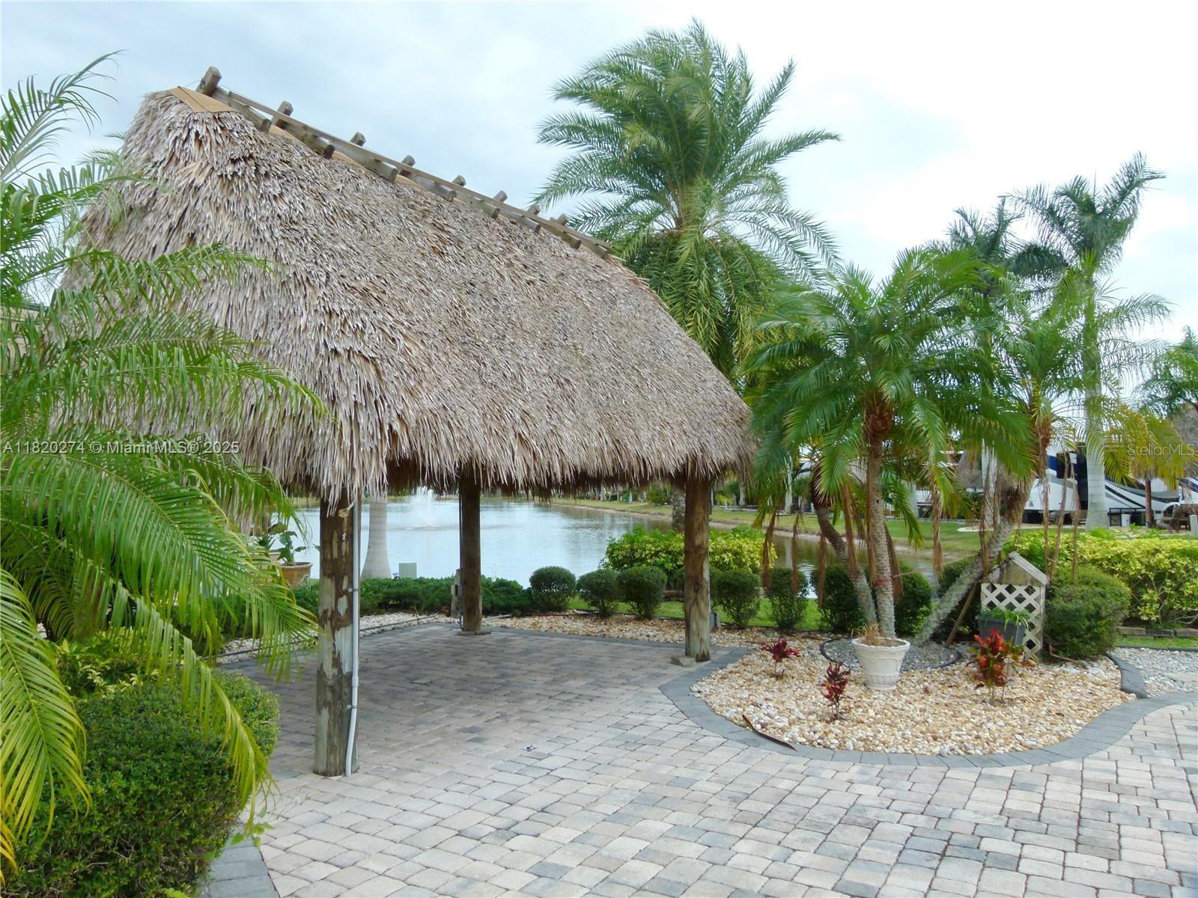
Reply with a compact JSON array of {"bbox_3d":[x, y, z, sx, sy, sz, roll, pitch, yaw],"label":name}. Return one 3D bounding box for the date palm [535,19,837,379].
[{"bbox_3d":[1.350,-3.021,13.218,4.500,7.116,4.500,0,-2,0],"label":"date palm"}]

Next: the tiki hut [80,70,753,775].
[{"bbox_3d":[-1.373,-0.269,7.403,3.580,4.410,4.940,-2,-3,36],"label":"tiki hut"}]

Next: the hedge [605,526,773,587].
[{"bbox_3d":[1.217,1.544,11.702,2.100,0.921,0.950,-1,-2,21],"label":"hedge"}]

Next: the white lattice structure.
[{"bbox_3d":[3.796,1.421,7.987,0.540,0.920,0.450,-1,-3,28],"label":"white lattice structure"}]

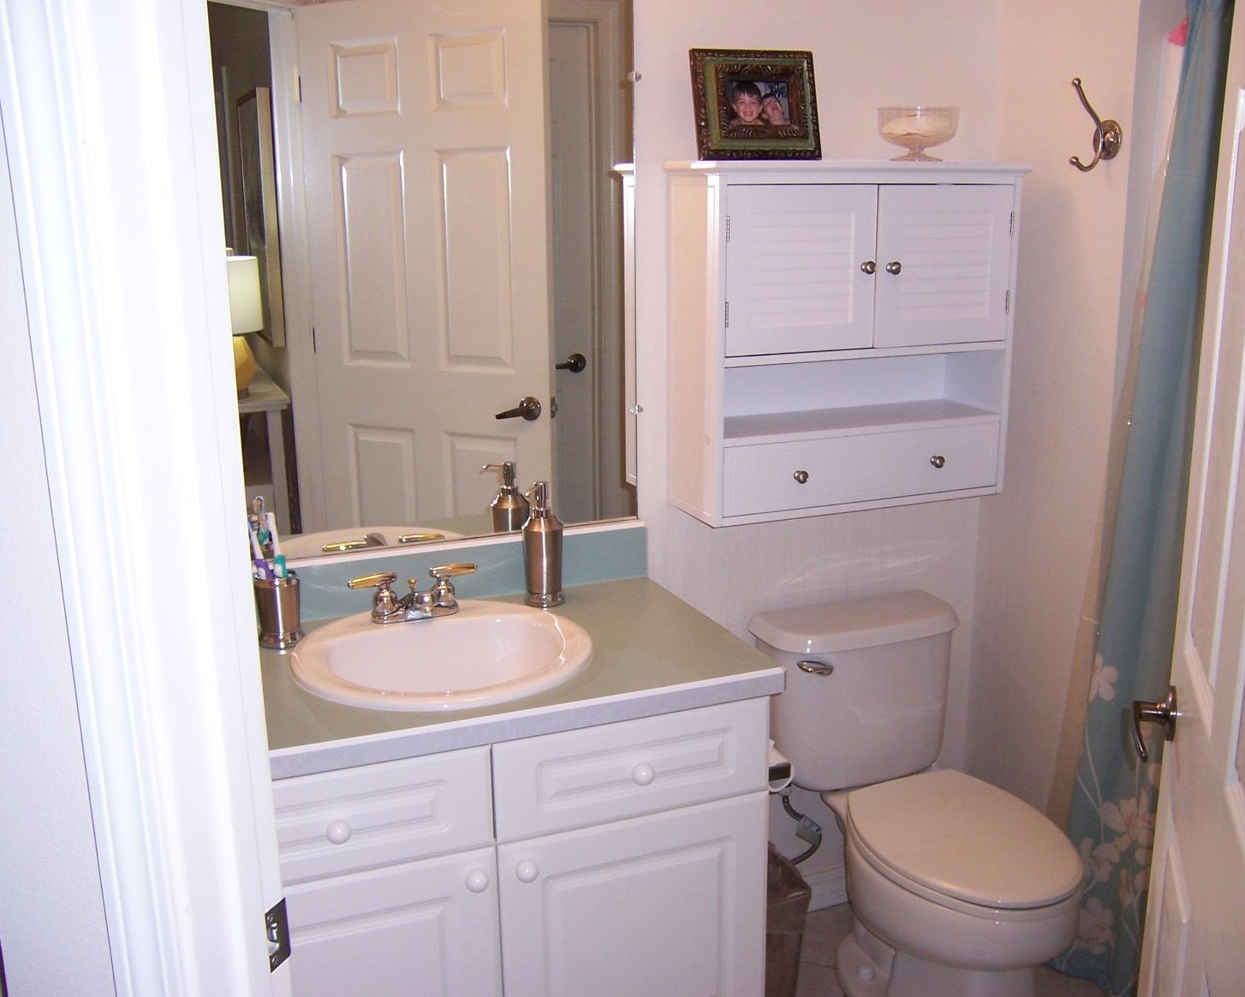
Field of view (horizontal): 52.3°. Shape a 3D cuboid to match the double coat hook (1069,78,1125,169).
[{"bbox_3d":[0.822,-0.658,2.237,0.092,0.158,0.069,-6,14,-21],"label":"double coat hook"}]

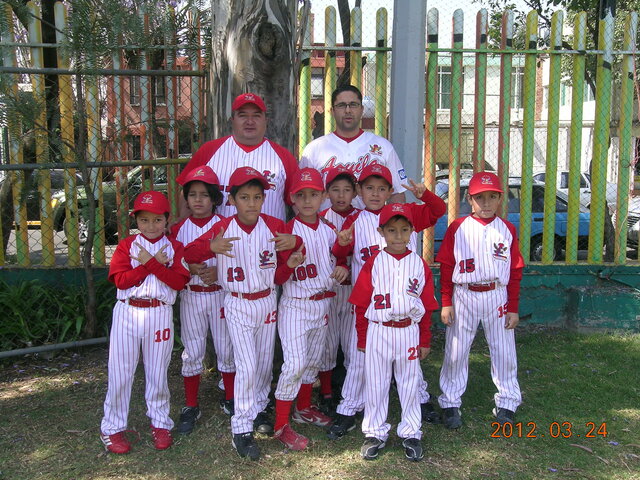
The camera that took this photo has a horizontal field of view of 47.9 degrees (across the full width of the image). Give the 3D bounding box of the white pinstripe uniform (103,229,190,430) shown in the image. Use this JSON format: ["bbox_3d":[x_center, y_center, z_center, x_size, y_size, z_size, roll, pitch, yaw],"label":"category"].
[{"bbox_3d":[-0.814,0.449,3.366,0.400,0.957,0.270,-2,7,-14],"label":"white pinstripe uniform"}]

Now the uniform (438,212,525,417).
[{"bbox_3d":[0.807,0.384,3.630,0.410,1.008,0.260,0,7,5],"label":"uniform"}]

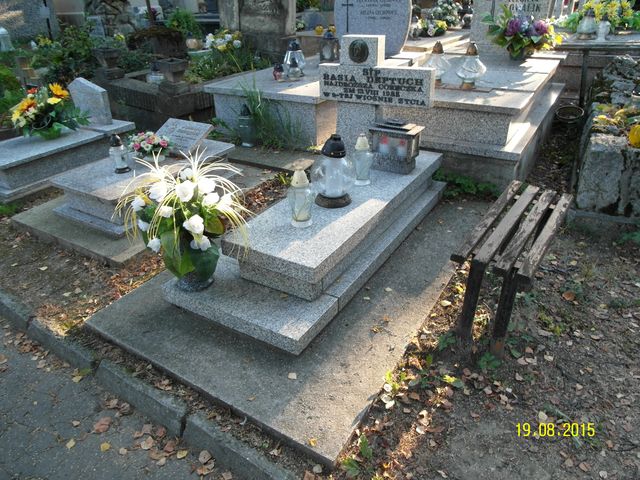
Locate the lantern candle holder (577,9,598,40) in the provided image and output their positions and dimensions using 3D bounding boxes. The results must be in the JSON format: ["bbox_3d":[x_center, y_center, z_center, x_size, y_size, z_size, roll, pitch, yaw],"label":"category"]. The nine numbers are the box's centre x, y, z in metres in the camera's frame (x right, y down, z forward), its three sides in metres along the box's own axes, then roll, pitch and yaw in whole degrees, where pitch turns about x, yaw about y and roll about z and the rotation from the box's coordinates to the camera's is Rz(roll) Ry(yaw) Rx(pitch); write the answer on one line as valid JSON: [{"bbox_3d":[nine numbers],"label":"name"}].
[{"bbox_3d":[3.498,-2.791,5.747,0.256,0.344,0.256,16,34,28],"label":"lantern candle holder"}]

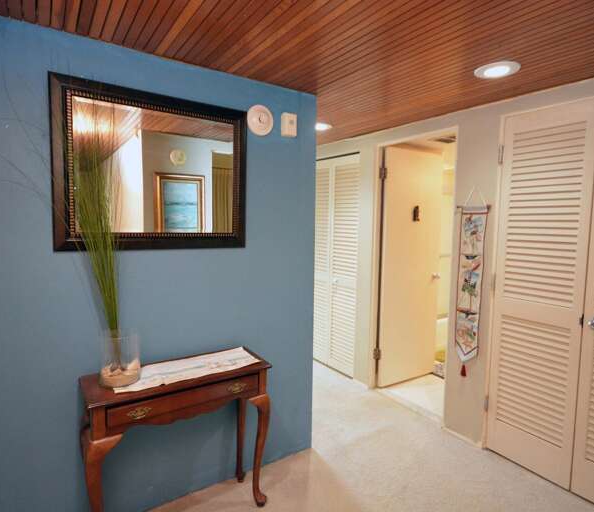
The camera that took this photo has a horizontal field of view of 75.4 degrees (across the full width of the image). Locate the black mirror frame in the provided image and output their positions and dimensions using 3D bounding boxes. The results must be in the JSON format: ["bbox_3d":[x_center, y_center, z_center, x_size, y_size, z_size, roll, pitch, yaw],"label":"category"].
[{"bbox_3d":[-0.618,-0.376,1.752,0.845,0.690,0.042,-3,6,-34],"label":"black mirror frame"}]

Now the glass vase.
[{"bbox_3d":[-0.736,0.426,1.612,0.147,0.198,0.147,-3,6,-34],"label":"glass vase"}]

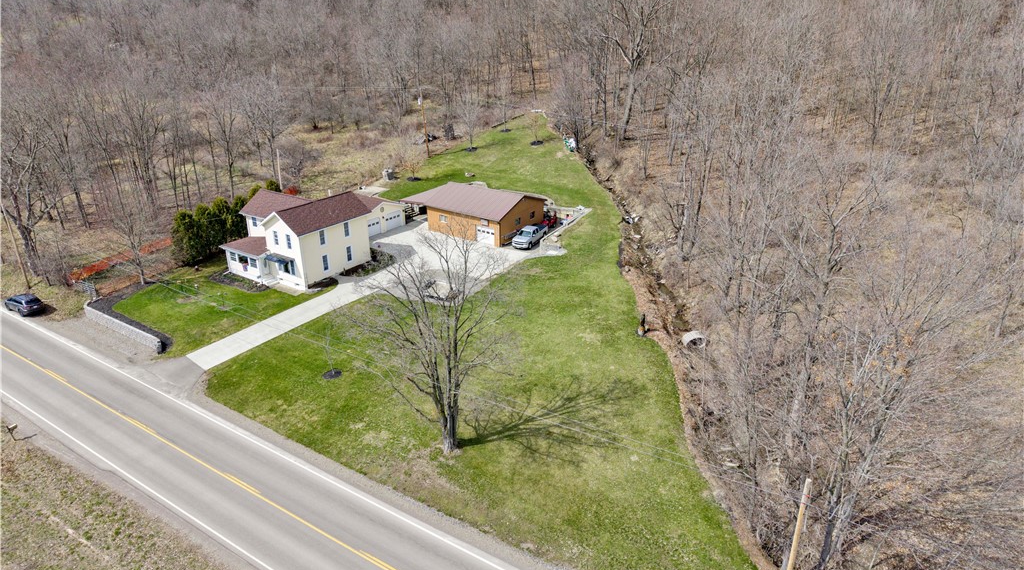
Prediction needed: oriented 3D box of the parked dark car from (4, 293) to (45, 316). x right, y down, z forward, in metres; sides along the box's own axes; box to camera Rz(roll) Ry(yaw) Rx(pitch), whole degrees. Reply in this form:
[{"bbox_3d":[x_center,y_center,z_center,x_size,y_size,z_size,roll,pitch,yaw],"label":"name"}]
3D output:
[{"bbox_3d":[-49.201,1.787,68.531,4.580,1.630,1.840,15,27,30],"label":"parked dark car"}]

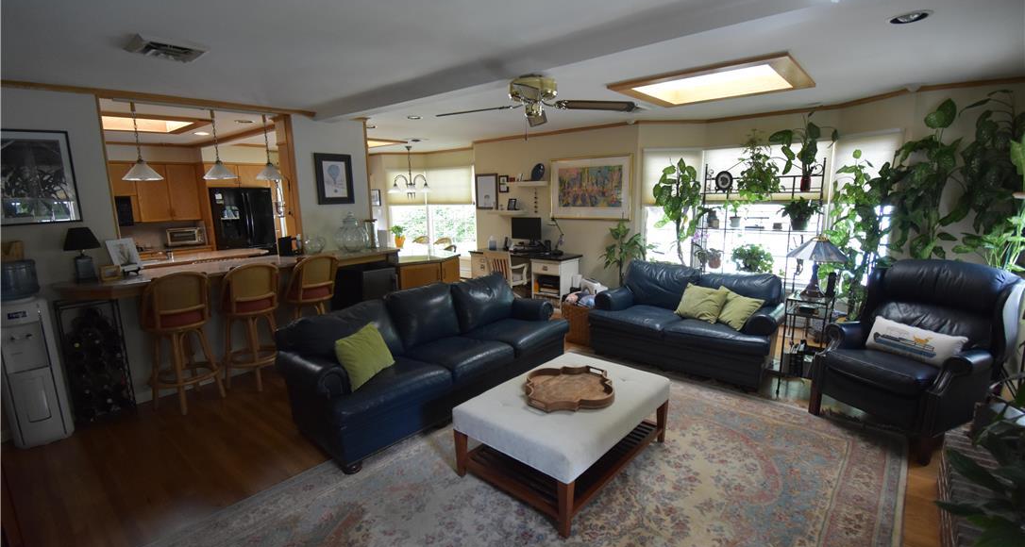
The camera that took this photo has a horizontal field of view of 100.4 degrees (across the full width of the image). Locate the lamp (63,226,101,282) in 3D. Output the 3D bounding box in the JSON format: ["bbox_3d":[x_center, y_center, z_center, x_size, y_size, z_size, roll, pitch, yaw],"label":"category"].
[{"bbox_3d":[-3.000,-0.131,2.985,0.180,0.385,0.180,7,13,38],"label":"lamp"}]

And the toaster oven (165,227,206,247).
[{"bbox_3d":[-5.219,-0.602,6.809,0.300,0.260,0.435,9,14,41],"label":"toaster oven"}]

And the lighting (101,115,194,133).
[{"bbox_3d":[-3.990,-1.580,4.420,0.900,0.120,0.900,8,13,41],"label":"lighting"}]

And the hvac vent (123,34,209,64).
[{"bbox_3d":[-1.822,-1.167,2.245,0.370,0.060,0.280,9,14,41],"label":"hvac vent"}]

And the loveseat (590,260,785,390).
[{"bbox_3d":[1.712,0.415,4.250,1.600,0.880,0.930,7,12,39],"label":"loveseat"}]

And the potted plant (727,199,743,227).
[{"bbox_3d":[2.420,-0.652,4.650,0.170,0.290,0.170,7,12,39],"label":"potted plant"}]

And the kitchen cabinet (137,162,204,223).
[{"bbox_3d":[-5.384,-1.280,6.695,0.330,0.880,0.760,9,14,41],"label":"kitchen cabinet"}]

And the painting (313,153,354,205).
[{"bbox_3d":[-1.810,-0.967,4.373,0.030,0.500,0.385,9,14,41],"label":"painting"}]

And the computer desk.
[{"bbox_3d":[0.173,0.060,6.715,1.740,0.745,0.600,7,13,38],"label":"computer desk"}]

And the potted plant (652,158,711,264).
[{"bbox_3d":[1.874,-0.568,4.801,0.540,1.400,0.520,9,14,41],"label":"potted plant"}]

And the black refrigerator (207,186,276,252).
[{"bbox_3d":[-4.638,-0.562,7.286,0.750,1.780,0.900,9,14,41],"label":"black refrigerator"}]

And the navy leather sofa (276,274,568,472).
[{"bbox_3d":[-0.517,0.566,3.619,0.920,0.830,2.430,8,14,39],"label":"navy leather sofa"}]

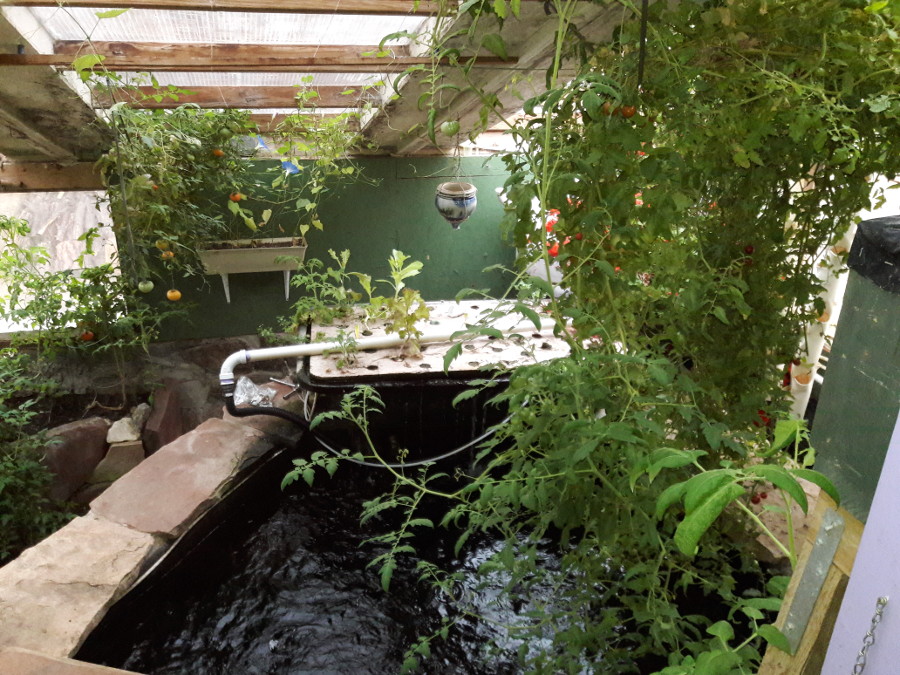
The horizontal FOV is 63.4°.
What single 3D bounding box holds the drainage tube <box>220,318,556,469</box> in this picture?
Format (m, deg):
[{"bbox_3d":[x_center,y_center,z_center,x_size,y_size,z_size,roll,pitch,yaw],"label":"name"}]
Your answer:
[{"bbox_3d":[-0.135,0.256,3.303,1.680,0.410,0.670,-4,17,-18],"label":"drainage tube"}]

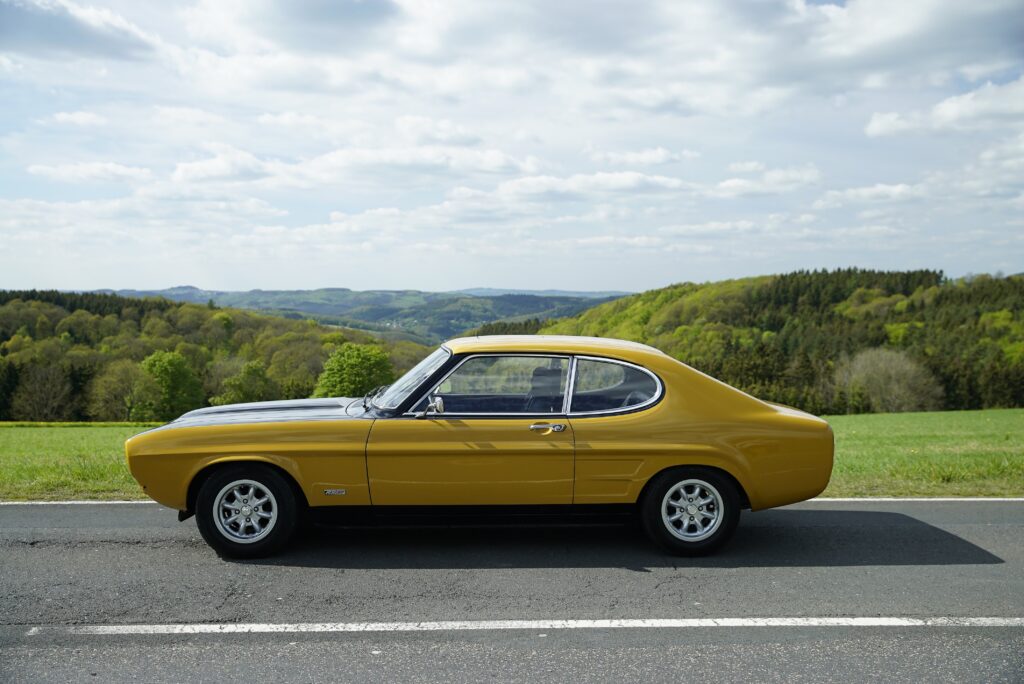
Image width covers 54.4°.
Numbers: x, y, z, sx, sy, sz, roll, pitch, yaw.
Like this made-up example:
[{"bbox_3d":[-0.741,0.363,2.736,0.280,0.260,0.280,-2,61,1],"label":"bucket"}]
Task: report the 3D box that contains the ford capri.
[{"bbox_3d":[-0.190,0.585,6.500,4.200,1.260,1.650,0,2,-1],"label":"ford capri"}]

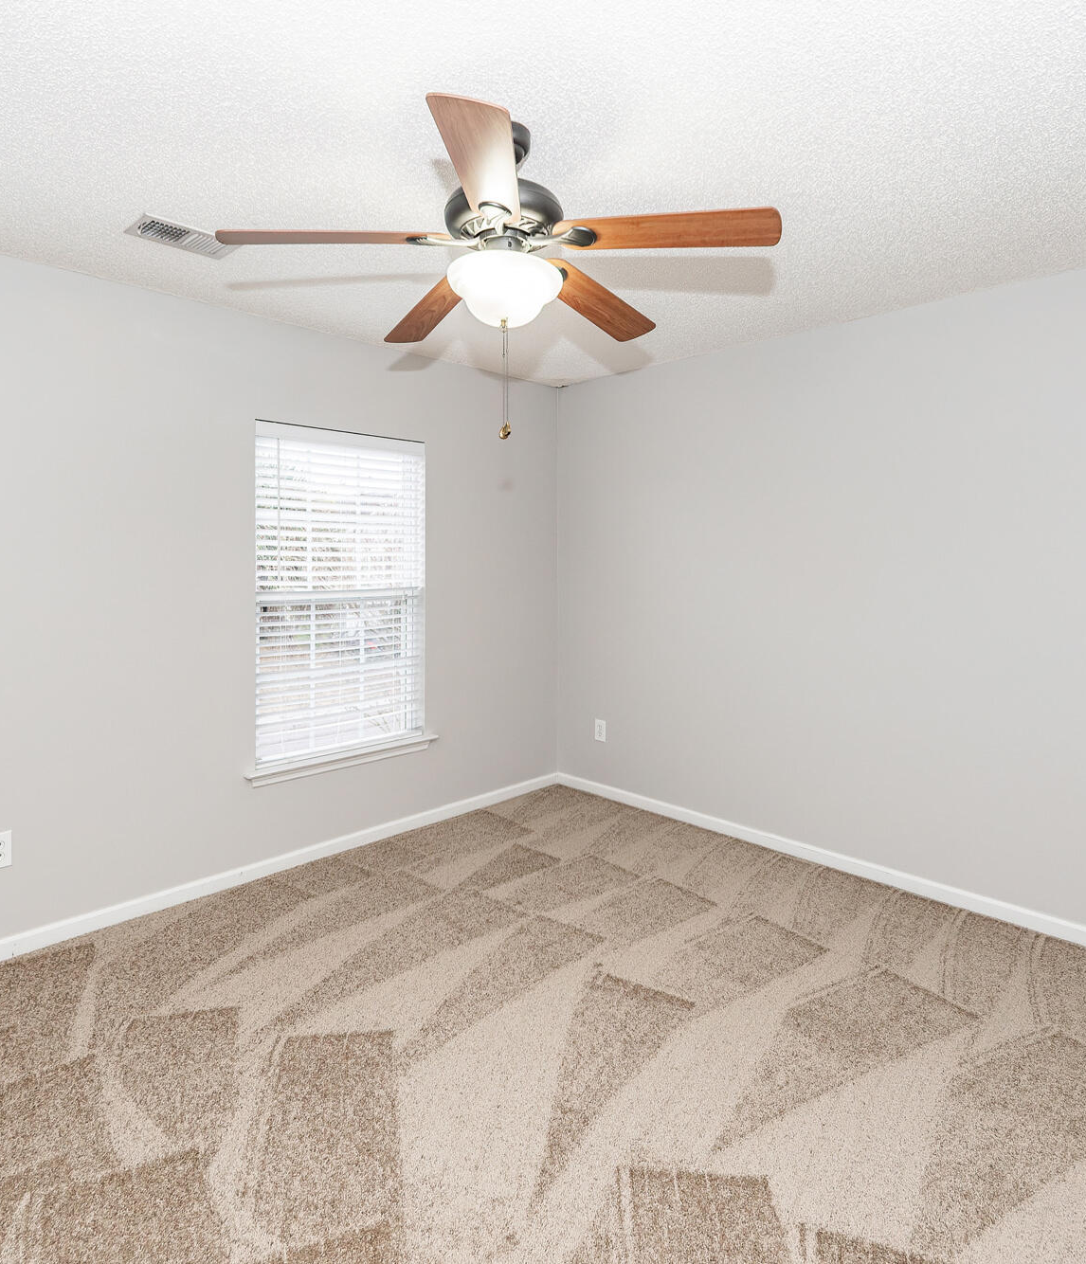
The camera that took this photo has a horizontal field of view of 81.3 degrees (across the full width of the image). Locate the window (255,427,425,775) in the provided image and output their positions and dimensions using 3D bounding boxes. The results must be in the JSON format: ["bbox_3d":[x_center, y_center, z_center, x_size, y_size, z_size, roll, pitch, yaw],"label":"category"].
[{"bbox_3d":[-0.955,-0.196,3.070,0.850,1.520,0.060,-3,5,-41],"label":"window"}]

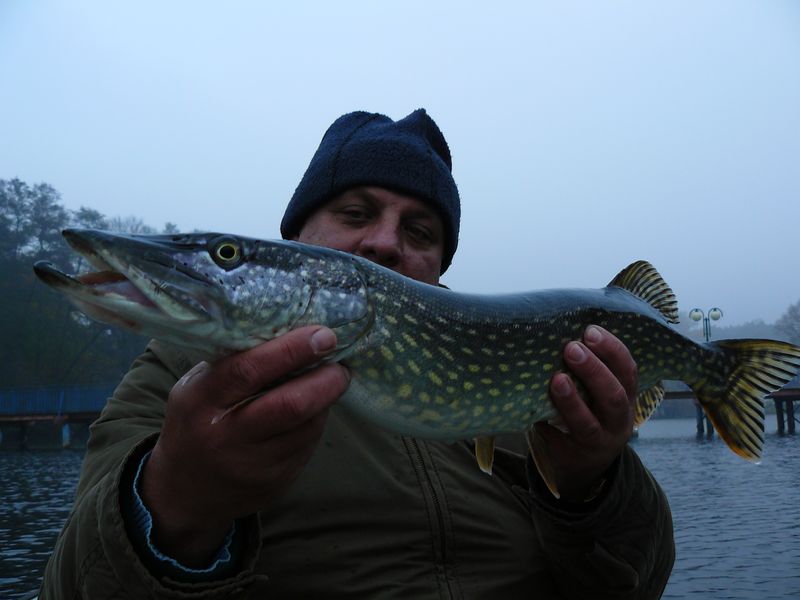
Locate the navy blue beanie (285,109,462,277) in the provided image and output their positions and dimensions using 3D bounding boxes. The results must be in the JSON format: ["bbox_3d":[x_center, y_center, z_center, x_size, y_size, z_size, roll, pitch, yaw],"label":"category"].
[{"bbox_3d":[-0.029,-0.118,0.905,0.195,0.185,0.230,15,-12,-3],"label":"navy blue beanie"}]

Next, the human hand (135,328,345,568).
[{"bbox_3d":[-0.102,0.097,0.550,0.105,0.170,0.105,32,9,13],"label":"human hand"}]

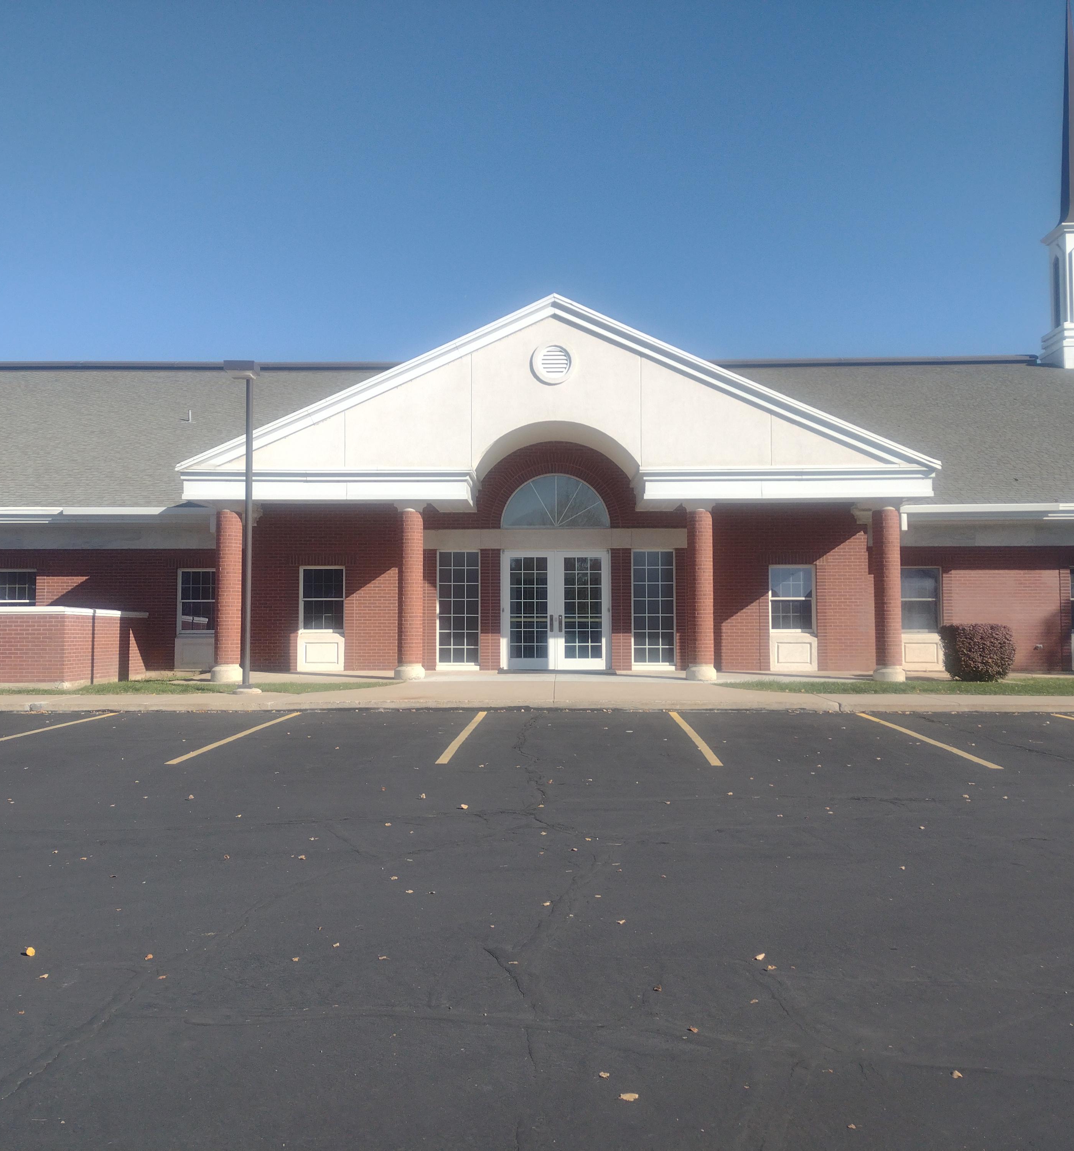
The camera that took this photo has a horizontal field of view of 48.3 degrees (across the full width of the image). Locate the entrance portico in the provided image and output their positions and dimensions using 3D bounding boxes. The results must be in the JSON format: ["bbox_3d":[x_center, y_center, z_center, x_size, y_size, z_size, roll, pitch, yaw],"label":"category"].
[{"bbox_3d":[0.369,-1.495,23.035,13.704,6.978,3.150,0,-3,2],"label":"entrance portico"}]

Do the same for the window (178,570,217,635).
[{"bbox_3d":[-7.065,0.548,25.119,0.915,1.369,0.140,0,-3,2],"label":"window"}]

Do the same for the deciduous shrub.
[{"bbox_3d":[8.279,1.445,22.466,1.320,1.079,1.260,0,-3,2],"label":"deciduous shrub"}]

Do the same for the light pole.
[{"bbox_3d":[-4.805,-0.752,19.597,0.550,5.370,0.900,0,-3,2],"label":"light pole"}]

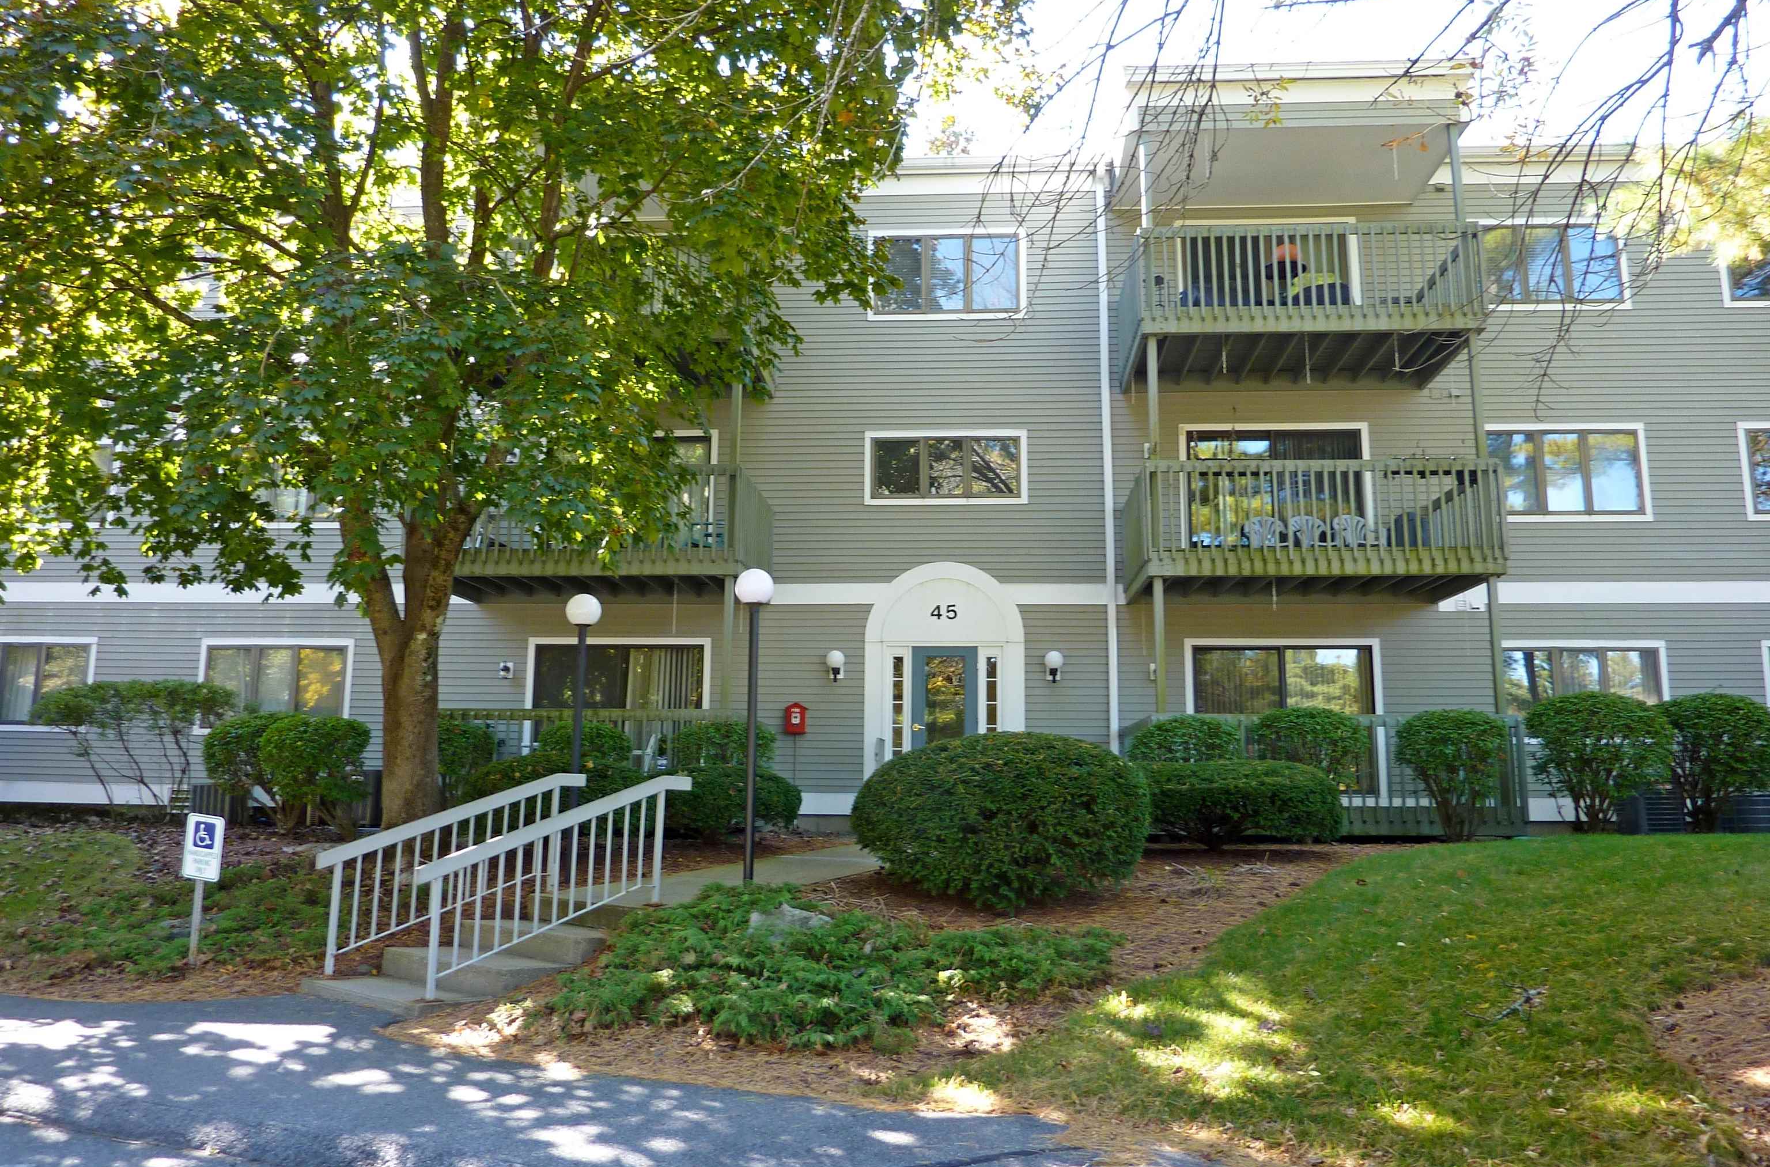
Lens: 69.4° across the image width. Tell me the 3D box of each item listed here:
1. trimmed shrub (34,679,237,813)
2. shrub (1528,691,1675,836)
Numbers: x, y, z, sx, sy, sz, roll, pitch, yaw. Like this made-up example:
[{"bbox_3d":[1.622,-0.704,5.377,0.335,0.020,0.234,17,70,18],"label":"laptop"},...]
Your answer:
[{"bbox_3d":[-9.773,2.154,16.661,2.550,1.780,1.400,0,-11,3],"label":"trimmed shrub"},{"bbox_3d":[8.137,2.037,14.542,1.530,1.620,1.530,0,-11,3],"label":"shrub"}]

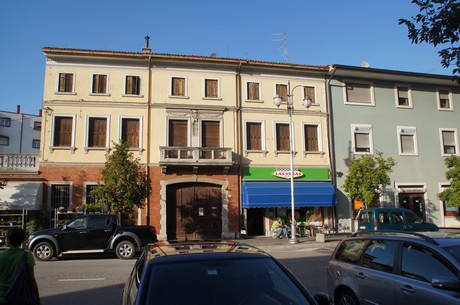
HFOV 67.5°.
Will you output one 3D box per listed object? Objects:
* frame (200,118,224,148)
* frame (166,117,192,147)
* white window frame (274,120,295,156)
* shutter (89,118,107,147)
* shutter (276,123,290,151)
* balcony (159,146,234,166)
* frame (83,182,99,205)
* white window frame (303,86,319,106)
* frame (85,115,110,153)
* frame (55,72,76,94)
[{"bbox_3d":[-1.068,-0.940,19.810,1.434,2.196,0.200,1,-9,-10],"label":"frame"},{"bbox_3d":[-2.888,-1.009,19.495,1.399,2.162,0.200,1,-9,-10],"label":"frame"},{"bbox_3d":[3.241,-0.850,20.461,1.243,2.063,0.220,1,-8,-12],"label":"white window frame"},{"bbox_3d":[-7.019,-1.054,18.340,0.935,1.601,0.080,1,-8,-12],"label":"shutter"},{"bbox_3d":[3.176,-0.909,20.579,0.906,1.675,0.080,1,-8,-12],"label":"shutter"},{"bbox_3d":[-1.871,0.283,18.885,3.926,1.012,0.950,1,-9,-11],"label":"balcony"},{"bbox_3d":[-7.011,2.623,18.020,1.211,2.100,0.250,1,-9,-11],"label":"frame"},{"bbox_3d":[4.955,-3.504,21.289,1.016,1.253,0.160,1,-9,-10],"label":"white window frame"},{"bbox_3d":[-7.090,-1.057,18.531,1.258,2.027,0.240,1,-9,-11],"label":"frame"},{"bbox_3d":[-8.956,-3.786,18.837,1.010,1.262,0.160,1,-9,-10],"label":"frame"}]

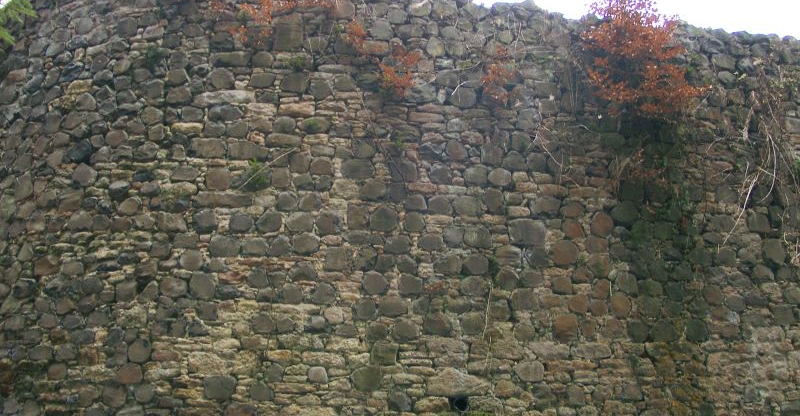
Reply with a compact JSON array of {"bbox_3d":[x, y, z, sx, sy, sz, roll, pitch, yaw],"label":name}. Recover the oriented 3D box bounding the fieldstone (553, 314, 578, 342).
[{"bbox_3d":[1.586,1.155,7.530,0.244,0.260,0.200,2,-16,-6],"label":"fieldstone"}]

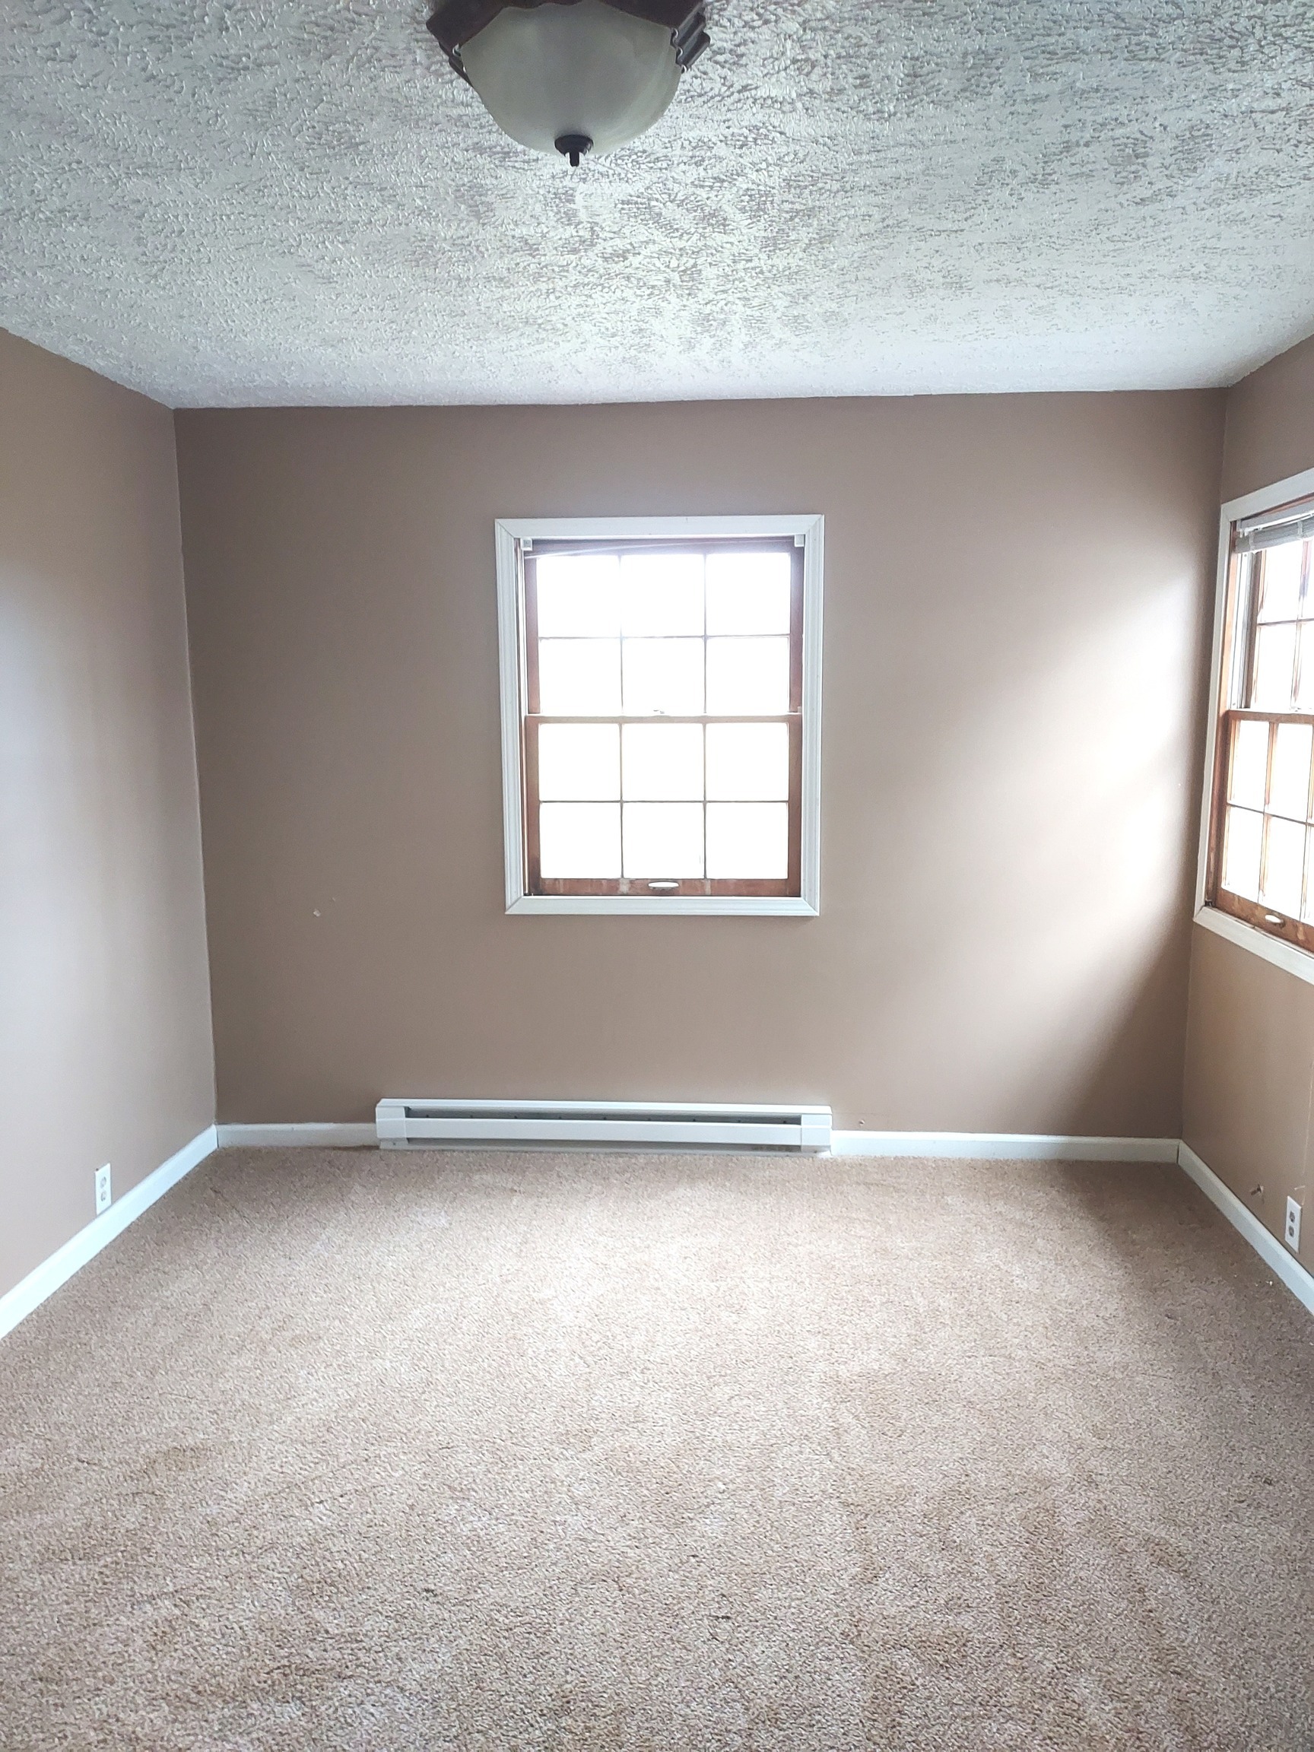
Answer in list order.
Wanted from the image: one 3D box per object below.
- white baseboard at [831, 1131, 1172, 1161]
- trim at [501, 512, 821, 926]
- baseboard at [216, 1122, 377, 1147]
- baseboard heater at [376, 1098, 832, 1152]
[{"bbox_3d":[1.080,0.855,3.795,1.077,0.091,0.016,0,9,4],"label":"white baseboard"},{"bbox_3d":[0.008,-0.465,3.652,0.969,1.192,0.035,0,9,4],"label":"trim"},{"bbox_3d":[-1.158,0.844,3.945,0.548,0.090,0.016,0,9,4],"label":"baseboard"},{"bbox_3d":[-0.173,0.811,3.847,1.431,0.167,0.067,0,9,4],"label":"baseboard heater"}]

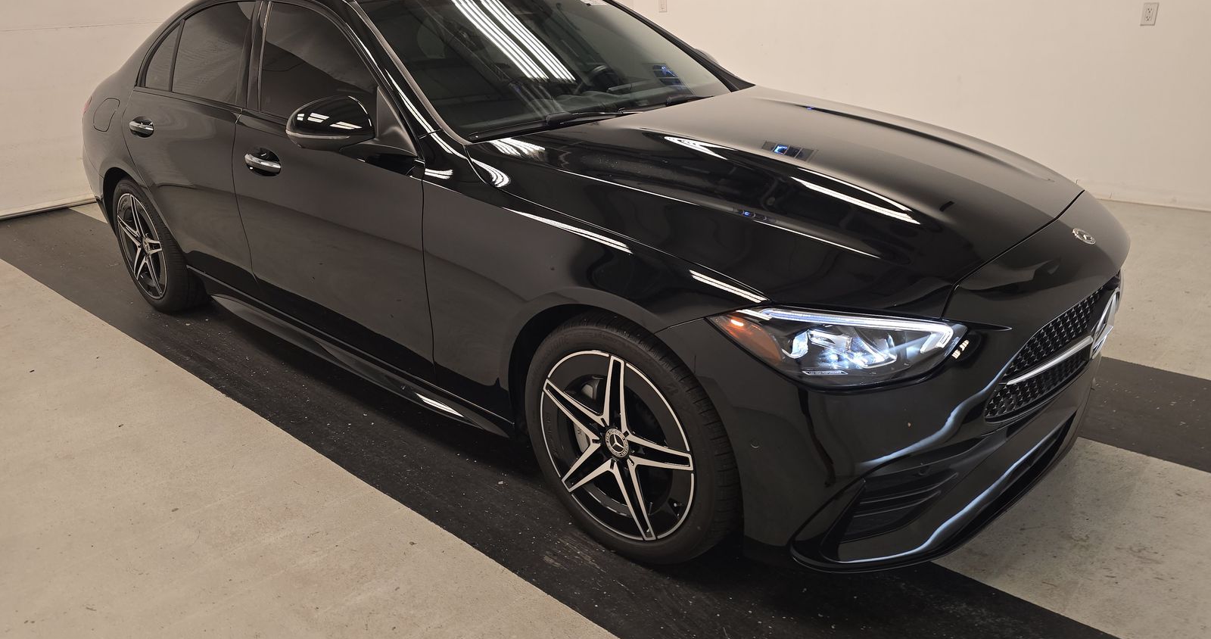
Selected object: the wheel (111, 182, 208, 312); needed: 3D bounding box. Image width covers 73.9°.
[{"bbox_3d":[-2.074,-0.364,3.794,0.660,0.655,0.225,17,28,38],"label":"wheel"}]

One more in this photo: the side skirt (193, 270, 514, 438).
[{"bbox_3d":[-1.006,0.075,2.901,2.060,0.155,0.110,17,28,38],"label":"side skirt"}]

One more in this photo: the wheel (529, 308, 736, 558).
[{"bbox_3d":[0.087,0.276,2.025,0.660,0.655,0.225,17,28,38],"label":"wheel"}]

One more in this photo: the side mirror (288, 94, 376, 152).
[{"bbox_3d":[-0.799,-0.571,2.346,0.150,0.155,0.245,17,28,38],"label":"side mirror"}]

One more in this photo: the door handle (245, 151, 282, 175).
[{"bbox_3d":[-1.111,-0.521,2.670,0.235,0.070,0.060,17,28,38],"label":"door handle"}]

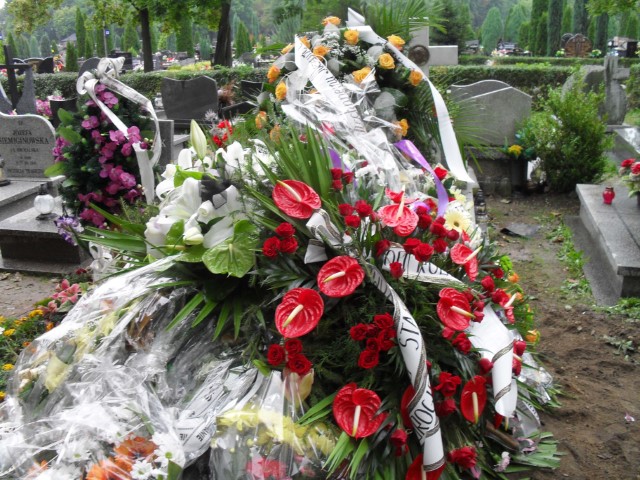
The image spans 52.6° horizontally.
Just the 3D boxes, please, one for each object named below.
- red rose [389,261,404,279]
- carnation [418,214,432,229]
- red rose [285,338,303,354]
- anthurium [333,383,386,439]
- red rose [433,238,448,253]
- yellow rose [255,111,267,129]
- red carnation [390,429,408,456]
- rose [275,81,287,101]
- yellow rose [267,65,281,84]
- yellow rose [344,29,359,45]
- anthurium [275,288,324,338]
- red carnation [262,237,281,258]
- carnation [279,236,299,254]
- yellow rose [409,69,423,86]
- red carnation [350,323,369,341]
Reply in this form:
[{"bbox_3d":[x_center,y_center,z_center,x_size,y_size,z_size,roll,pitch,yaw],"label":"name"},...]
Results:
[{"bbox_3d":[0.240,0.092,2.030,0.049,0.055,0.044,0,-12,0],"label":"red rose"},{"bbox_3d":[0.416,-0.073,2.550,0.056,0.053,0.054,-1,18,0],"label":"carnation"},{"bbox_3d":[-0.077,0.309,1.875,0.051,0.051,0.046,2,-11,6],"label":"red rose"},{"bbox_3d":[0.107,0.464,1.760,0.142,0.148,0.060,0,-9,0],"label":"anthurium"},{"bbox_3d":[0.397,0.018,2.130,0.050,0.048,0.050,0,17,0],"label":"red rose"},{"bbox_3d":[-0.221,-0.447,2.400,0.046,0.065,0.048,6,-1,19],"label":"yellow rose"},{"bbox_3d":[0.211,0.538,1.720,0.050,0.070,0.050,-1,-6,-3],"label":"red carnation"},{"bbox_3d":[-0.180,-0.681,2.950,0.058,0.080,0.060,-1,18,0],"label":"rose"},{"bbox_3d":[-0.212,-0.754,2.950,0.060,0.080,0.060,8,21,26],"label":"yellow rose"},{"bbox_3d":[0.146,-0.943,3.000,0.066,0.070,0.060,-1,18,0],"label":"yellow rose"},{"bbox_3d":[-0.058,0.208,1.830,0.138,0.144,0.060,2,-7,6],"label":"anthurium"},{"bbox_3d":[-0.145,0.022,1.930,0.054,0.060,0.053,2,-3,6],"label":"red carnation"},{"bbox_3d":[-0.093,0.016,1.920,0.057,0.054,0.053,0,-3,0],"label":"carnation"},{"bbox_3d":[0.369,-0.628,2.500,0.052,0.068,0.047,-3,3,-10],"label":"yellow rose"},{"bbox_3d":[0.115,0.267,1.885,0.052,0.051,0.046,1,-12,3],"label":"red carnation"}]

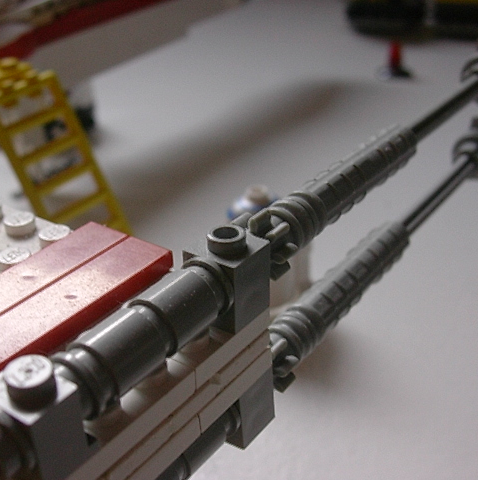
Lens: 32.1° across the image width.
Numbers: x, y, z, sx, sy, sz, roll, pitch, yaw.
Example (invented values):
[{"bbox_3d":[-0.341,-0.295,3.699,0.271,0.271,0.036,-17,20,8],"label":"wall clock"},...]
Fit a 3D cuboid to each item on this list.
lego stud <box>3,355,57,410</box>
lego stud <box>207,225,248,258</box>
[{"bbox_3d":[-0.020,0.013,0.081,0.005,0.002,0.005,18,36,31],"label":"lego stud"},{"bbox_3d":[-0.002,0.000,0.103,0.005,0.002,0.005,-1,30,1],"label":"lego stud"}]

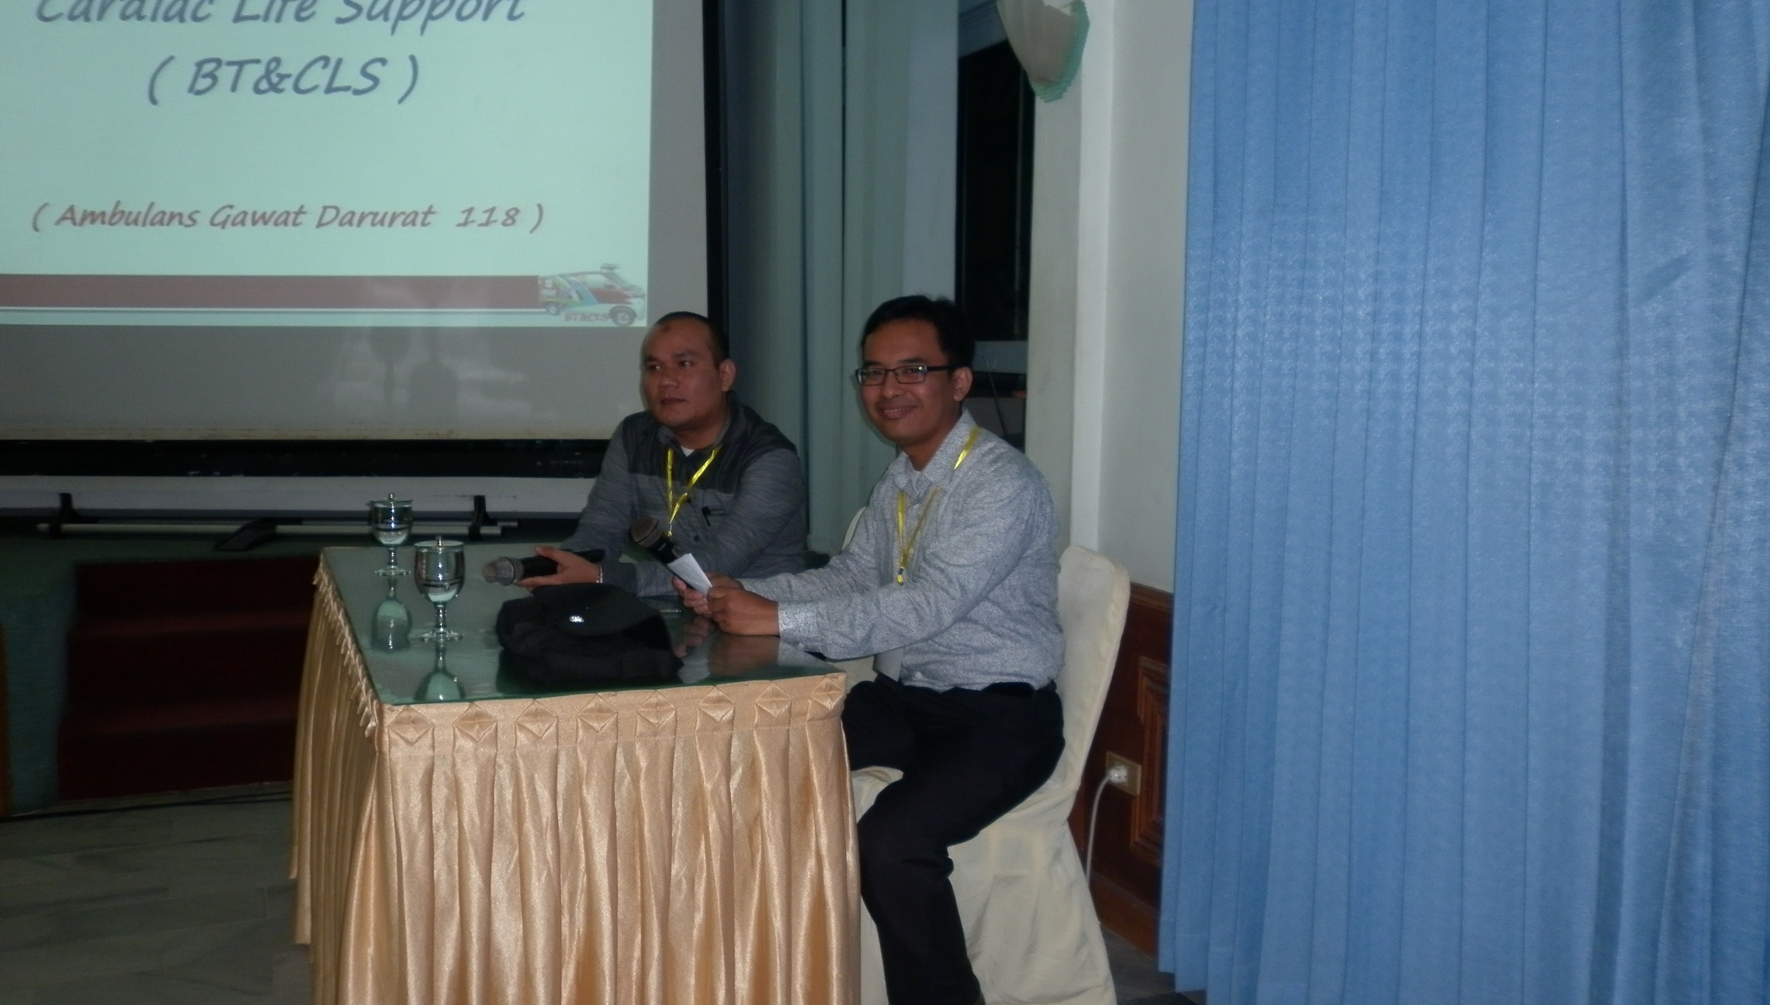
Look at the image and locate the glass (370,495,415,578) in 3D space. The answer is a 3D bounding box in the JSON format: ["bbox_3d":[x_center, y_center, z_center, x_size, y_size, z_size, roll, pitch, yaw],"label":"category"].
[{"bbox_3d":[-1.037,0.066,3.009,0.088,0.167,0.088,-2,7,-24],"label":"glass"}]

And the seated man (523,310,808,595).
[{"bbox_3d":[-0.400,0.254,3.040,0.710,1.300,0.520,-5,8,-42],"label":"seated man"}]

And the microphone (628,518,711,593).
[{"bbox_3d":[-0.352,0.119,2.490,0.235,0.053,0.053,44,0,-17],"label":"microphone"}]

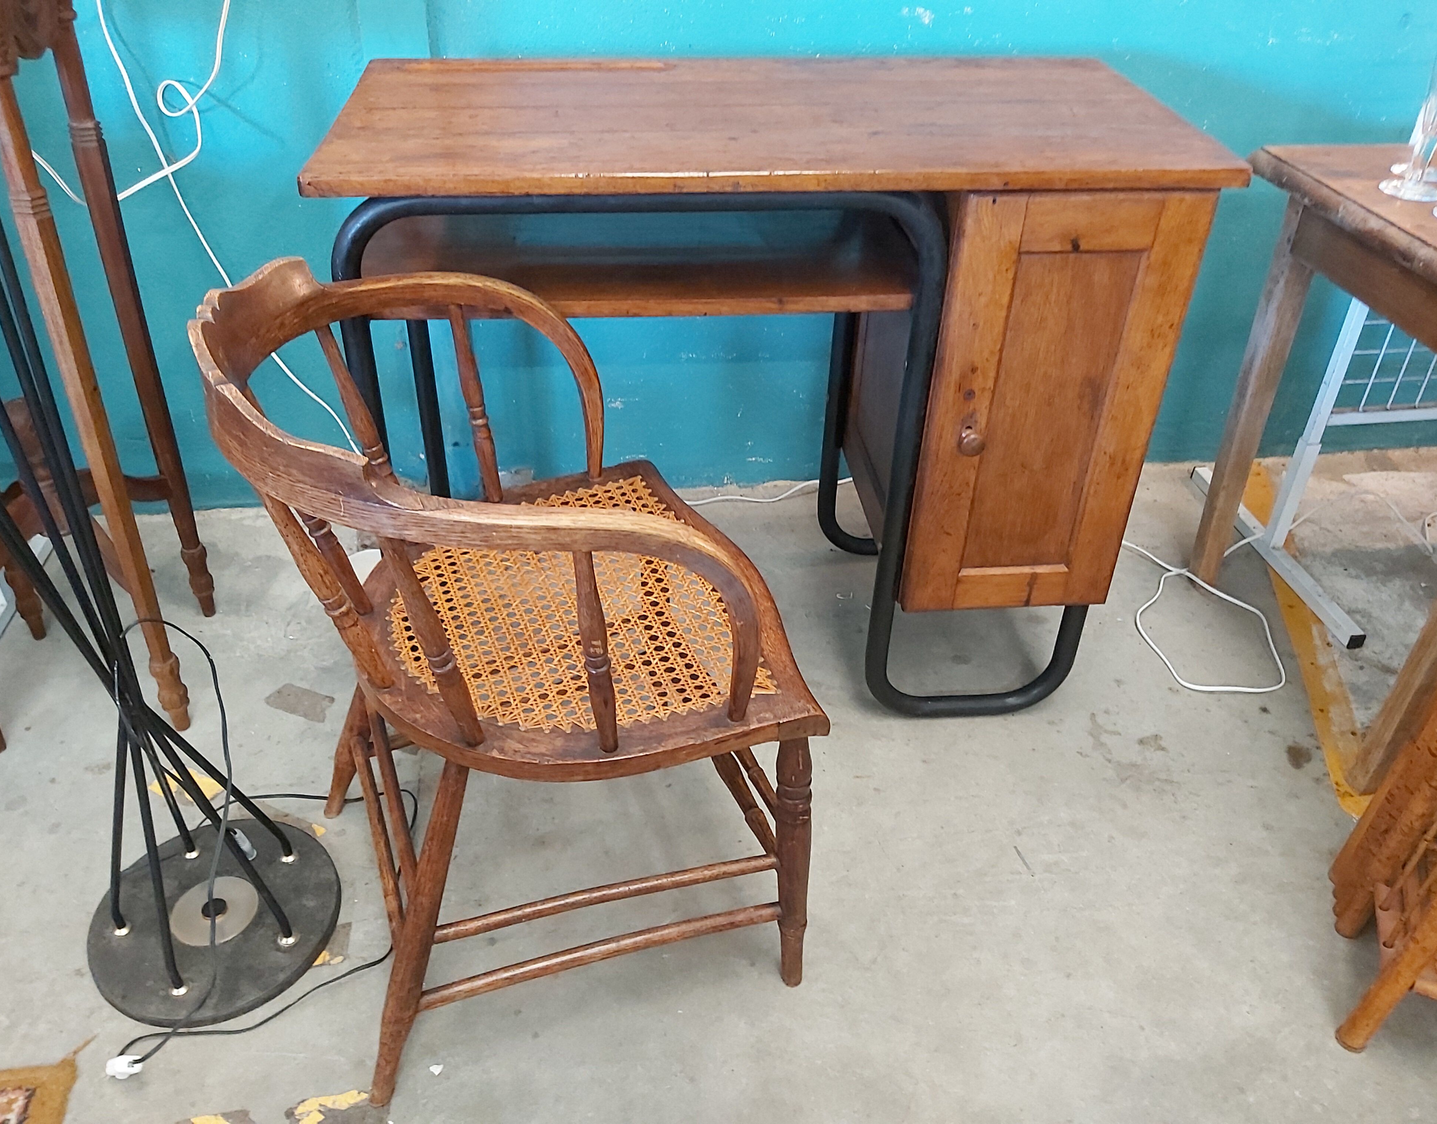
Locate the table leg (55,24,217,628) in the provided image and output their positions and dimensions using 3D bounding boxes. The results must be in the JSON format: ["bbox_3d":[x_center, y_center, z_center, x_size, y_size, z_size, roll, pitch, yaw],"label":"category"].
[{"bbox_3d":[-0.786,-0.273,1.553,0.043,0.883,0.043,1,36,-6],"label":"table leg"}]

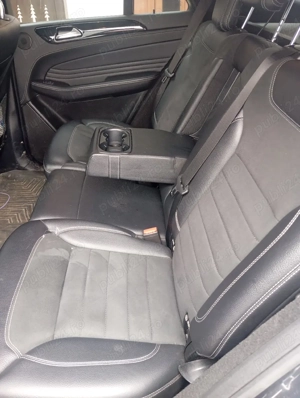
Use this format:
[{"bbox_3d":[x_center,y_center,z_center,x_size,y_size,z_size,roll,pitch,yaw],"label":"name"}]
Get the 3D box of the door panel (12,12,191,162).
[{"bbox_3d":[-0.231,-0.495,1.595,0.840,0.700,0.130,-1,33,-2],"label":"door panel"}]

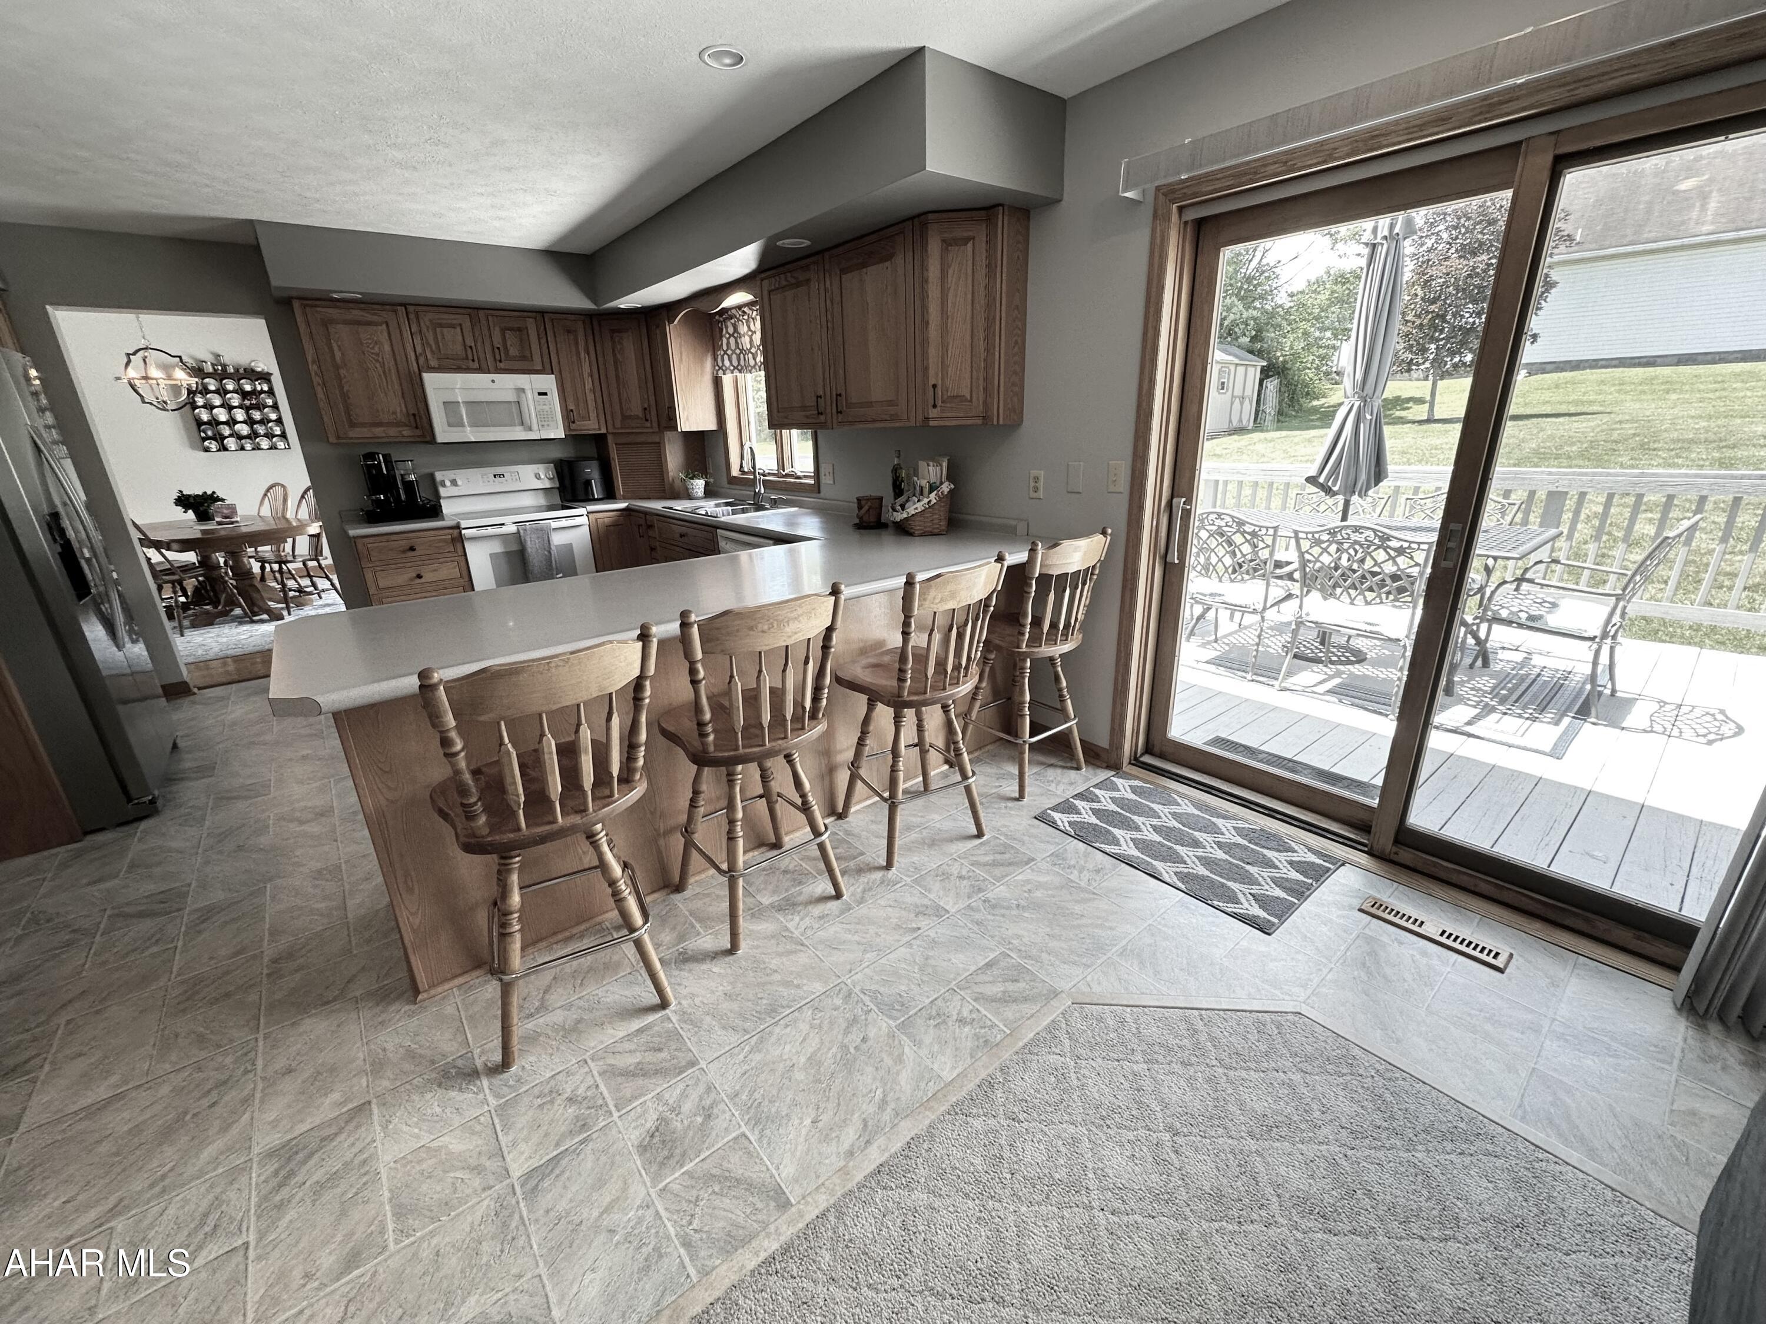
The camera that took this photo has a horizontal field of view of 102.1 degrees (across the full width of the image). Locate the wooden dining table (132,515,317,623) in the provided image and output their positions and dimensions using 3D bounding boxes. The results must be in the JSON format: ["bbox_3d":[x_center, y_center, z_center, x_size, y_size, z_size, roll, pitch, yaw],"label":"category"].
[{"bbox_3d":[-5.547,-0.772,6.108,2.200,0.760,1.120,10,23,33],"label":"wooden dining table"}]

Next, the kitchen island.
[{"bbox_3d":[-0.495,0.129,2.653,2.530,0.915,1.040,-16,23,-36],"label":"kitchen island"}]

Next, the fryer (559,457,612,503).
[{"bbox_3d":[-2.184,-1.318,5.186,0.240,0.285,0.300,-16,24,-35],"label":"fryer"}]

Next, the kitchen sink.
[{"bbox_3d":[-0.980,-0.898,4.555,0.540,0.190,0.860,-16,23,-36],"label":"kitchen sink"}]

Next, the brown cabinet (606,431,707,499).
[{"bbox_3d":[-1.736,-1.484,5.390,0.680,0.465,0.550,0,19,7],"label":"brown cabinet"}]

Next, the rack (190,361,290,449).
[{"bbox_3d":[-6.686,-2.629,7.396,0.700,0.830,0.130,-16,23,-36],"label":"rack"}]

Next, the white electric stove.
[{"bbox_3d":[-2.491,-0.716,4.916,0.760,1.180,0.670,-16,24,-35],"label":"white electric stove"}]

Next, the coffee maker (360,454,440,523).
[{"bbox_3d":[-3.058,-1.100,4.471,0.390,0.415,0.320,-16,23,-36],"label":"coffee maker"}]

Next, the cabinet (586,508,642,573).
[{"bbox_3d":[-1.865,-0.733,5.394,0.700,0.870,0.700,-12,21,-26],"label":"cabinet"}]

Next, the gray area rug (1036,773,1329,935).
[{"bbox_3d":[1.025,0.608,2.464,0.505,0.012,0.830,-16,24,-35],"label":"gray area rug"}]

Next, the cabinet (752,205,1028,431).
[{"bbox_3d":[-0.038,-1.474,3.258,0.340,0.760,1.480,-16,24,-35],"label":"cabinet"}]

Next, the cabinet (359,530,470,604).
[{"bbox_3d":[-2.996,-0.423,4.600,0.540,0.870,0.620,-16,24,-35],"label":"cabinet"}]

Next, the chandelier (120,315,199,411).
[{"bbox_3d":[-5.628,-2.313,5.498,0.470,0.750,0.470,-16,23,-36],"label":"chandelier"}]

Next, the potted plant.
[{"bbox_3d":[-5.890,-1.346,6.183,0.340,0.280,0.330,-16,24,-35],"label":"potted plant"}]

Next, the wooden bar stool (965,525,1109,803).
[{"bbox_3d":[0.556,-0.021,2.794,0.440,1.020,0.470,-15,22,-32],"label":"wooden bar stool"}]

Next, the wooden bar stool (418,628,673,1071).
[{"bbox_3d":[-0.795,0.397,1.737,0.460,1.020,0.460,-16,24,-35],"label":"wooden bar stool"}]

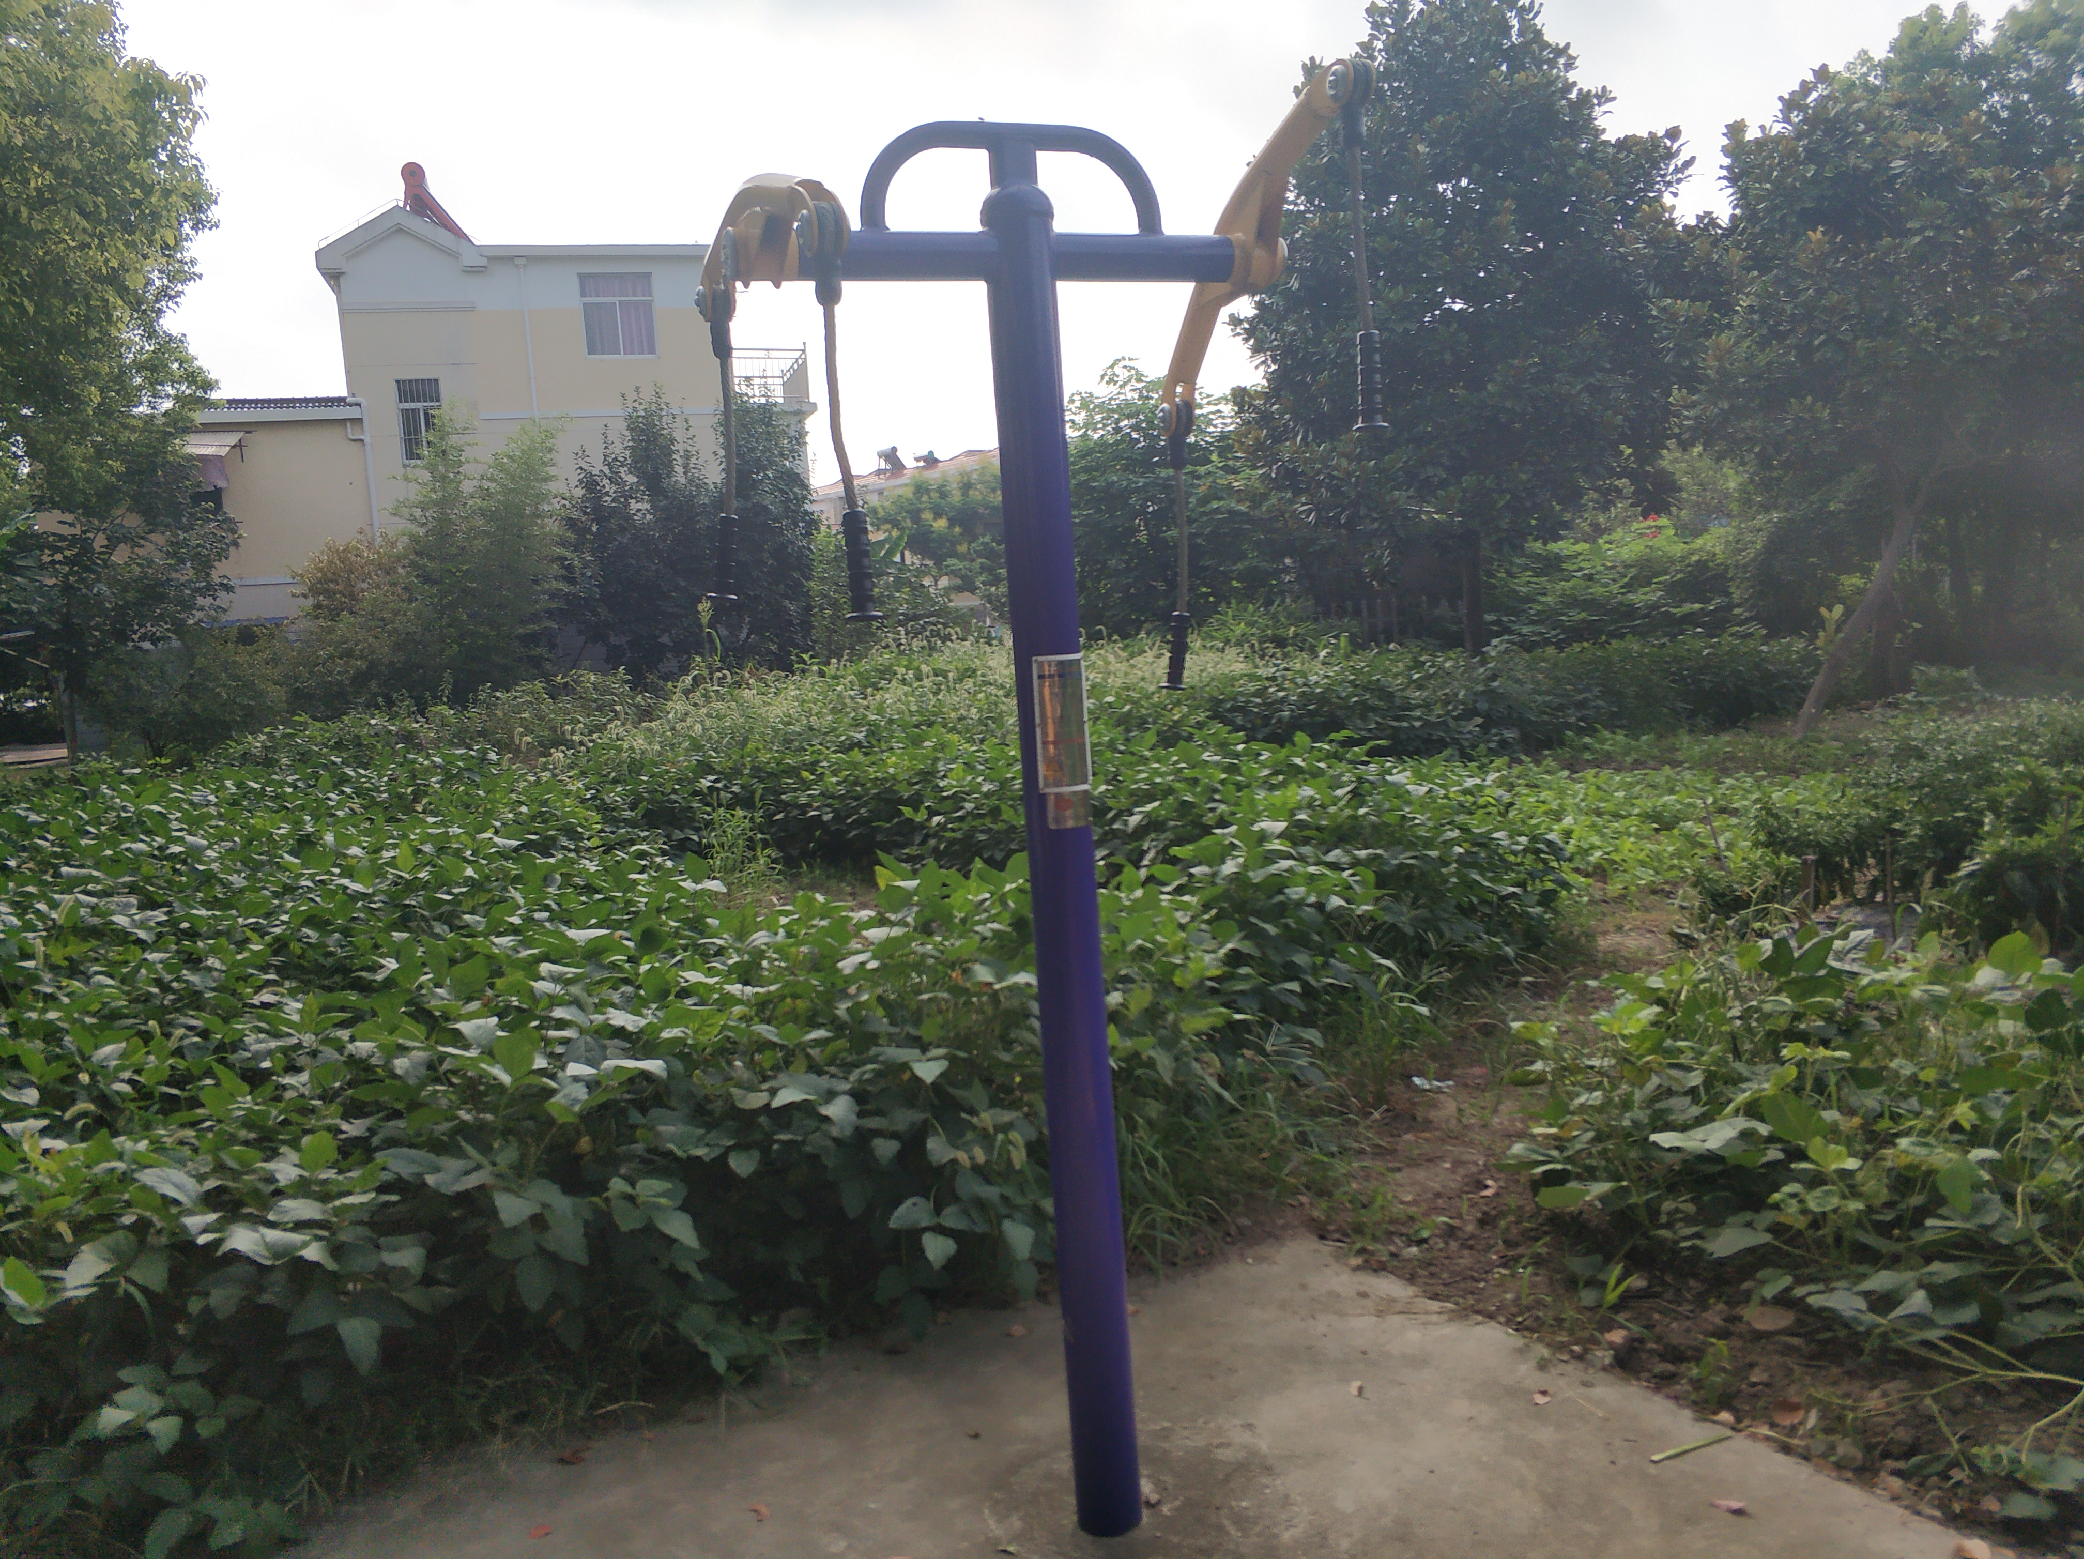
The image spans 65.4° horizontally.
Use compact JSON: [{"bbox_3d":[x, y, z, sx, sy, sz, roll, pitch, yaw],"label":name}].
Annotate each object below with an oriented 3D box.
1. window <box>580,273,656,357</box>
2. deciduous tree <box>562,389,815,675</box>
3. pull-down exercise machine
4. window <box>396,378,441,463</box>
[{"bbox_3d":[-8.712,-9.570,33.500,1.460,1.700,0.130,-6,5,-18],"label":"window"},{"bbox_3d":[-4.613,-2.813,22.226,3.300,5.000,3.100,-4,5,0],"label":"deciduous tree"},{"bbox_3d":[0.032,0.110,2.790,0.980,2.450,0.900,-6,6,-20],"label":"pull-down exercise machine"},{"bbox_3d":[-12.309,-7.113,32.200,0.790,1.630,0.130,-6,5,-18],"label":"window"}]

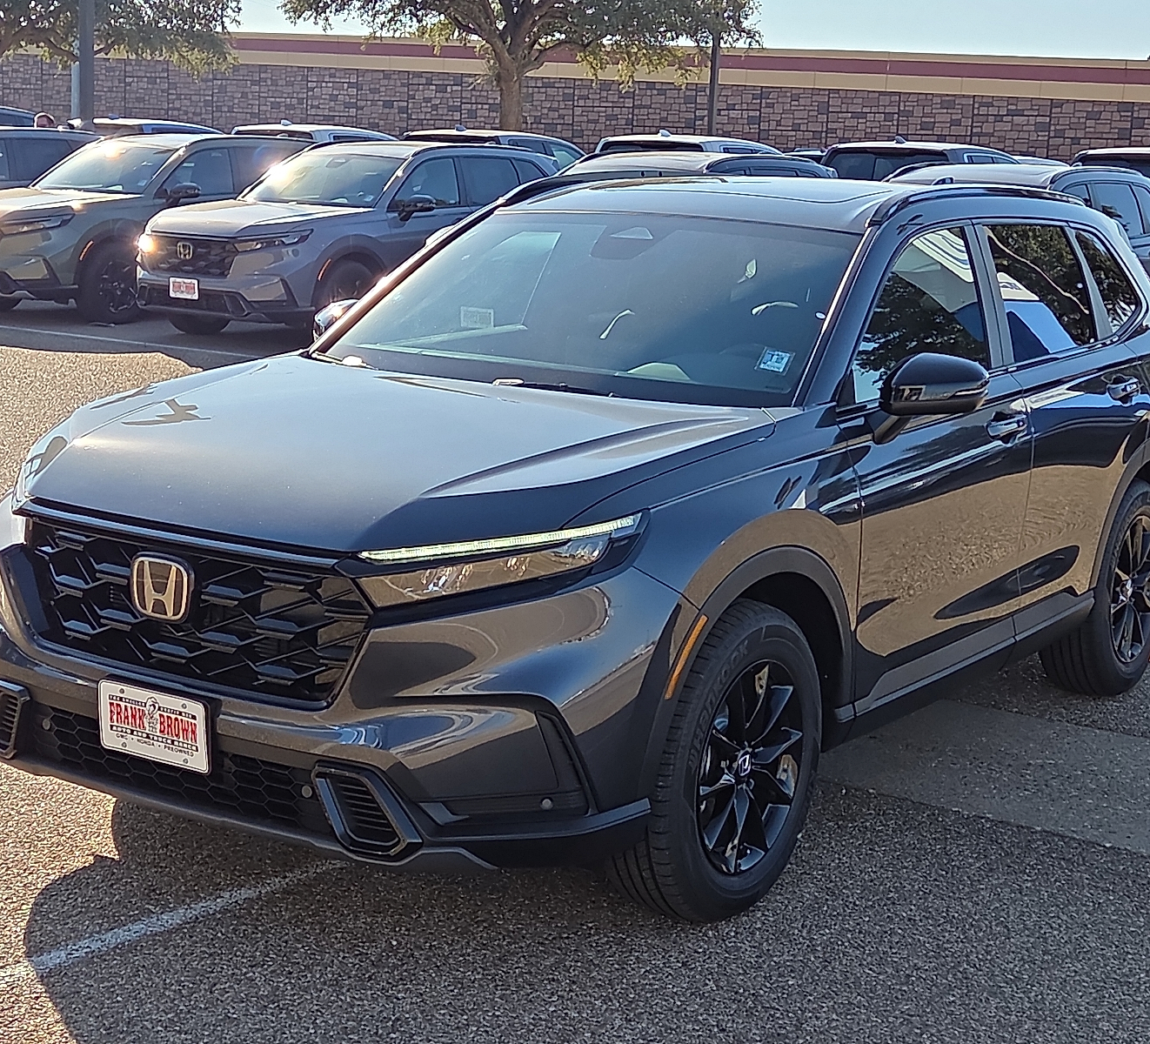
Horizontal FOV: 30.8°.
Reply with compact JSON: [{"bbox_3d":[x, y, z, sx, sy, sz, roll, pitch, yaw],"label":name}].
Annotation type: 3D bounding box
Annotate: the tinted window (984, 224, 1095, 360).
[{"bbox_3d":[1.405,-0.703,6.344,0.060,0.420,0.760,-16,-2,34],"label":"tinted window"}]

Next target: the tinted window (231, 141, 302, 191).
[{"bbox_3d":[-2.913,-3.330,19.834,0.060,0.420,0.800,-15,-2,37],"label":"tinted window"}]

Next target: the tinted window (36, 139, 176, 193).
[{"bbox_3d":[-4.303,-3.207,19.119,1.470,0.120,0.890,10,43,36],"label":"tinted window"}]

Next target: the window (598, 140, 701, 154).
[{"bbox_3d":[0.824,-3.943,22.800,1.480,0.420,0.100,9,4,35],"label":"window"}]

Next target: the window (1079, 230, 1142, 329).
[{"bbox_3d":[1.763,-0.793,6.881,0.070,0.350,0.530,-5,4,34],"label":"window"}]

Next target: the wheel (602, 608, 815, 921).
[{"bbox_3d":[0.318,0.541,4.834,0.240,0.735,0.740,9,12,32],"label":"wheel"}]

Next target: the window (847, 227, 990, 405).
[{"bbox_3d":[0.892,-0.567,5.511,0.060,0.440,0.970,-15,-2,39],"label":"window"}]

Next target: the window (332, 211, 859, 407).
[{"bbox_3d":[0.034,-0.585,5.562,1.470,0.120,0.900,8,44,32],"label":"window"}]

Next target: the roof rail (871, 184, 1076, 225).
[{"bbox_3d":[1.255,-0.955,6.322,0.090,0.110,1.690,9,12,32],"label":"roof rail"}]

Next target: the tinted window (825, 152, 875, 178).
[{"bbox_3d":[2.801,-3.578,21.500,0.600,0.420,0.090,9,4,35],"label":"tinted window"}]

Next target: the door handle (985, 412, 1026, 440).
[{"bbox_3d":[1.194,-0.264,5.762,0.060,0.060,0.230,8,11,32],"label":"door handle"}]

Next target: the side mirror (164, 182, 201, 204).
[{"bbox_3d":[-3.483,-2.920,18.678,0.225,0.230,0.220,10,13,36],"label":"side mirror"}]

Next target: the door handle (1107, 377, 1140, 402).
[{"bbox_3d":[1.721,-0.416,6.550,0.060,0.060,0.230,8,11,32],"label":"door handle"}]

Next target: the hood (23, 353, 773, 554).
[{"bbox_3d":[-0.483,-0.179,4.869,1.540,0.250,1.320,9,16,32],"label":"hood"}]

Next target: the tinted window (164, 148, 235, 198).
[{"bbox_3d":[-3.474,-3.182,19.057,0.060,0.430,1.000,-15,-2,37],"label":"tinted window"}]

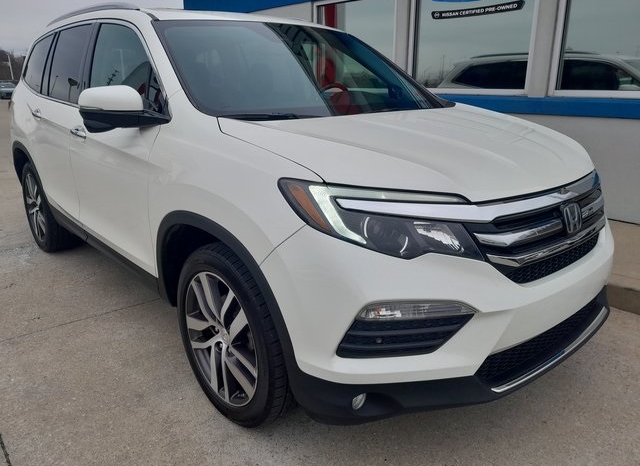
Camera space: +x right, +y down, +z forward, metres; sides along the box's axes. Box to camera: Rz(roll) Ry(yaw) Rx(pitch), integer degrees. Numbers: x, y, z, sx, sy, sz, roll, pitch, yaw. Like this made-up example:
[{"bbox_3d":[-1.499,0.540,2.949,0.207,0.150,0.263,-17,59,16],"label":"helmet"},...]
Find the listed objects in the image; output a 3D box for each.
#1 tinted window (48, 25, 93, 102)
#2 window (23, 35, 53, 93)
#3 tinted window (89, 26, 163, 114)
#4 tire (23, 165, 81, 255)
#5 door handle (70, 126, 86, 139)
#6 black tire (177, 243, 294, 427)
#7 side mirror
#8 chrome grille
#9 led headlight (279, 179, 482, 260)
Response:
[{"bbox_3d":[-1.629,-1.086,3.233,0.090,0.460,0.800,12,5,-45],"label":"tinted window"},{"bbox_3d":[-2.093,-1.252,3.730,0.090,0.450,0.560,12,5,-45],"label":"window"},{"bbox_3d":[-0.987,-0.857,2.556,0.090,0.470,1.080,12,5,-45],"label":"tinted window"},{"bbox_3d":[-2.209,-0.225,4.084,0.250,0.745,0.745,-14,23,-40],"label":"tire"},{"bbox_3d":[-1.354,-0.568,2.781,0.060,0.060,0.230,-14,23,-40],"label":"door handle"},{"bbox_3d":[-0.324,0.404,2.083,0.250,0.745,0.745,-14,23,-40],"label":"black tire"},{"bbox_3d":[-0.832,-0.522,2.117,0.280,0.210,0.260,-14,23,-40],"label":"side mirror"},{"bbox_3d":[0.874,-0.044,1.873,1.000,0.310,0.200,-14,23,-40],"label":"chrome grille"},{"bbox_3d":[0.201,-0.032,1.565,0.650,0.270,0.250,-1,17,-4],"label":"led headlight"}]

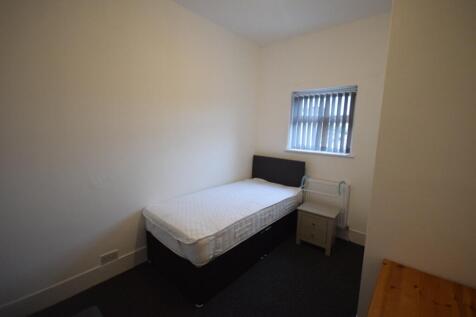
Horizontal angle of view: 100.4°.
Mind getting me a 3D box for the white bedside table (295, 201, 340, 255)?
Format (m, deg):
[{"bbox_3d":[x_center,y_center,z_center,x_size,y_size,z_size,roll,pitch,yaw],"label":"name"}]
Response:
[{"bbox_3d":[1.012,0.875,2.509,0.434,0.485,0.301,8,11,38],"label":"white bedside table"}]

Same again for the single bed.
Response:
[{"bbox_3d":[0.002,0.594,2.539,0.899,1.002,1.947,9,11,42],"label":"single bed"}]

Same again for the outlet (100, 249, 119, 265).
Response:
[{"bbox_3d":[-1.226,0.954,1.902,0.015,0.084,0.148,9,11,42],"label":"outlet"}]

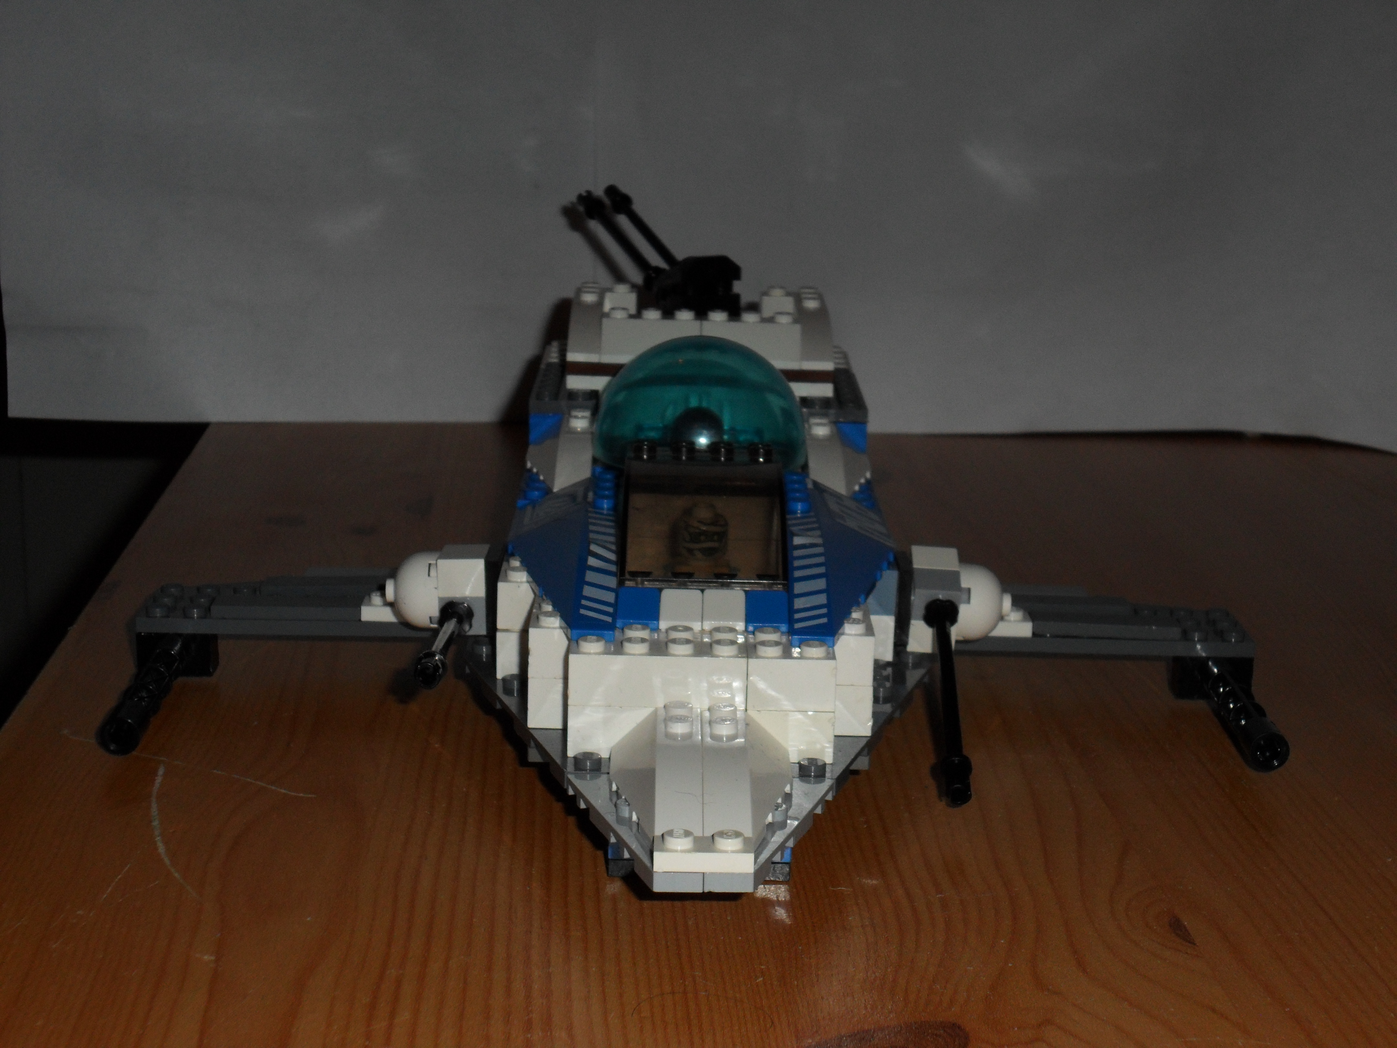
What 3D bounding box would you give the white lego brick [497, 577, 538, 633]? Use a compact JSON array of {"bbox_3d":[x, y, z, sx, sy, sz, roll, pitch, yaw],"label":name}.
[{"bbox_3d":[-0.036,0.014,0.510,0.008,0.010,0.016,1,13,-1],"label":"white lego brick"}]

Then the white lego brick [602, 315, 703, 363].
[{"bbox_3d":[-0.011,-0.045,0.611,0.024,0.011,0.016,1,13,-1],"label":"white lego brick"}]

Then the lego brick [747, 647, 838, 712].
[{"bbox_3d":[0.017,0.027,0.464,0.016,0.010,0.016,1,13,-1],"label":"lego brick"}]

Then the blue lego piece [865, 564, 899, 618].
[{"bbox_3d":[0.036,0.013,0.526,0.008,0.011,0.015,1,13,-1],"label":"blue lego piece"}]

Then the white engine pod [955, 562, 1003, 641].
[{"bbox_3d":[0.060,0.016,0.535,0.011,0.016,0.016,1,13,-1],"label":"white engine pod"}]

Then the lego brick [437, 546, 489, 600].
[{"bbox_3d":[-0.049,0.010,0.531,0.010,0.008,0.015,1,13,-1],"label":"lego brick"}]

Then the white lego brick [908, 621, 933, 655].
[{"bbox_3d":[0.050,0.021,0.541,0.010,0.008,0.010,1,35,-1],"label":"white lego brick"}]

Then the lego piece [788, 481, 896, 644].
[{"bbox_3d":[0.029,0.006,0.508,0.024,0.011,0.096,1,13,-1],"label":"lego piece"}]

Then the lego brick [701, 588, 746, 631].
[{"bbox_3d":[0.005,0.016,0.473,0.008,0.006,0.008,1,13,-1],"label":"lego brick"}]

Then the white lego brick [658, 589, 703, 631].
[{"bbox_3d":[-0.003,0.016,0.474,0.008,0.006,0.008,1,13,-1],"label":"white lego brick"}]

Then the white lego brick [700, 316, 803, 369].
[{"bbox_3d":[0.013,-0.044,0.610,0.024,0.011,0.016,1,13,-1],"label":"white lego brick"}]

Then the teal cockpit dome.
[{"bbox_3d":[0.001,-0.030,0.566,0.048,0.025,0.048,1,13,-1],"label":"teal cockpit dome"}]

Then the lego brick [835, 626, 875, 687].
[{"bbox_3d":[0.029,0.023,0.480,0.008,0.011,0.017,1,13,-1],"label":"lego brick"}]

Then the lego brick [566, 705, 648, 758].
[{"bbox_3d":[-0.015,0.035,0.465,0.016,0.010,0.016,1,13,-1],"label":"lego brick"}]

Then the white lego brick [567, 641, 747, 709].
[{"bbox_3d":[-0.007,0.026,0.464,0.032,0.010,0.016,1,13,-1],"label":"white lego brick"}]

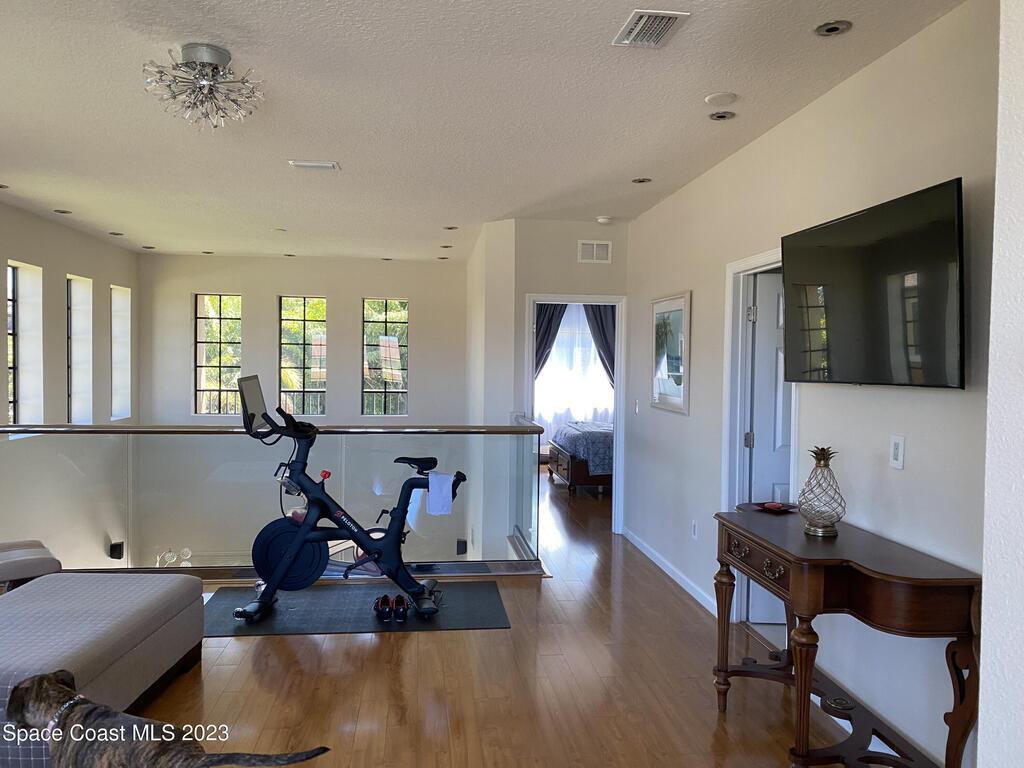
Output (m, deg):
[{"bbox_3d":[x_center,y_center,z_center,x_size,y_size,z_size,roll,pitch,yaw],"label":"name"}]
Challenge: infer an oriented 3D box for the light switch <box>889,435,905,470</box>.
[{"bbox_3d":[1.441,0.256,2.888,0.010,0.122,0.080,0,2,-7],"label":"light switch"}]

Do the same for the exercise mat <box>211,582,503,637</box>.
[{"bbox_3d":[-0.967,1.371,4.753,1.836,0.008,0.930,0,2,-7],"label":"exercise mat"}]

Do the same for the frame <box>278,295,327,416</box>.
[{"bbox_3d":[-2.601,-0.339,9.597,0.610,1.480,0.120,0,2,-7],"label":"frame"}]

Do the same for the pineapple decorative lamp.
[{"bbox_3d":[1.223,0.417,3.023,0.197,0.337,0.197,0,2,-7],"label":"pineapple decorative lamp"}]

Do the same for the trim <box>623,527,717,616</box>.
[{"bbox_3d":[1.114,1.323,5.682,0.018,0.088,2.220,0,2,-7],"label":"trim"}]

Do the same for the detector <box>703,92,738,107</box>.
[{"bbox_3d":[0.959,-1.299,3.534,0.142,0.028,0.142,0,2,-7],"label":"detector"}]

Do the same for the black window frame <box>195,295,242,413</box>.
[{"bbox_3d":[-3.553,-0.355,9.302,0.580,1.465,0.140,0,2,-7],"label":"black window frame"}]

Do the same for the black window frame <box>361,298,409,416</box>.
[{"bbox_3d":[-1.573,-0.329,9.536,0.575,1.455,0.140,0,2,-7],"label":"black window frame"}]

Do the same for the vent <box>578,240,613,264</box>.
[{"bbox_3d":[0.736,-1.151,6.706,0.305,0.200,0.020,0,2,-7],"label":"vent"}]

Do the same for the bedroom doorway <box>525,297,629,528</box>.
[{"bbox_3d":[0.547,0.277,6.779,0.887,2.095,0.150,0,2,-7],"label":"bedroom doorway"}]

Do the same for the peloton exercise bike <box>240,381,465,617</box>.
[{"bbox_3d":[-0.970,0.665,4.795,1.360,1.400,0.580,1,2,-4],"label":"peloton exercise bike"}]

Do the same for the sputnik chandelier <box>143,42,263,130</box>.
[{"bbox_3d":[-1.228,-1.169,3.090,0.485,0.310,0.485,0,2,-7],"label":"sputnik chandelier"}]

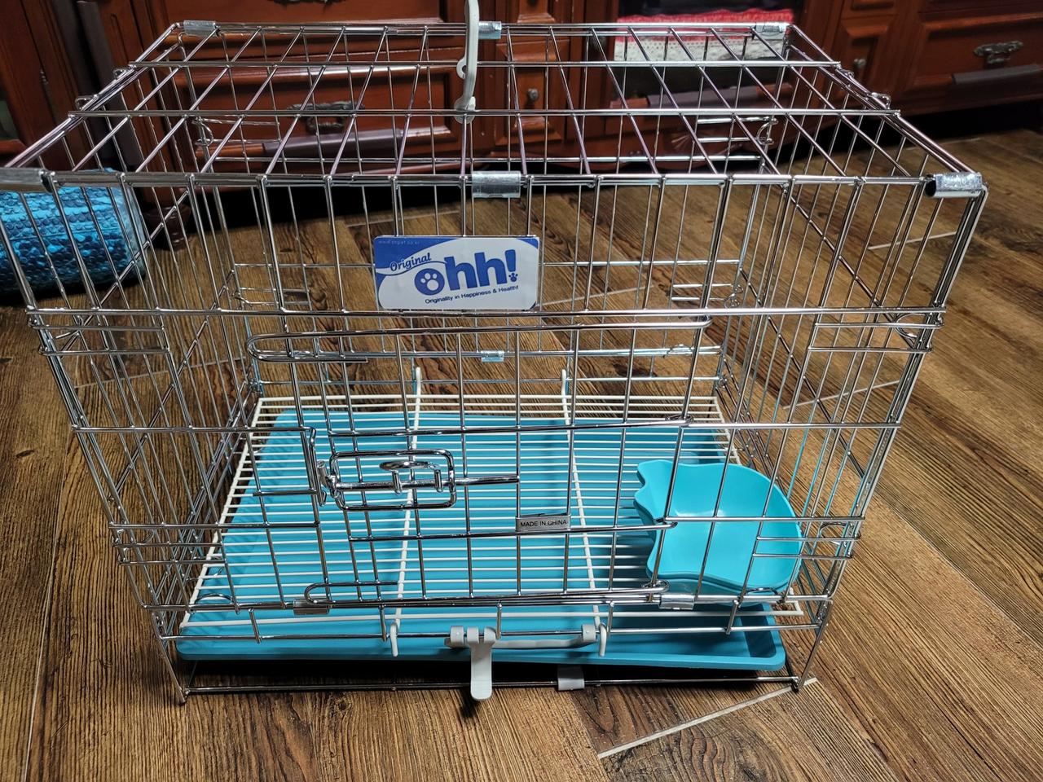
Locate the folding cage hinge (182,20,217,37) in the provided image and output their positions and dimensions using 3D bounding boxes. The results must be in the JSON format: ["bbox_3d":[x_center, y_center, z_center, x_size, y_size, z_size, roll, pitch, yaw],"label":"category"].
[{"bbox_3d":[-0.242,-0.273,0.591,0.023,0.011,0.009,-1,37,-2],"label":"folding cage hinge"}]

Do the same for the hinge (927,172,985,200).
[{"bbox_3d":[0.211,-0.100,0.382,0.023,0.011,0.009,-1,37,-2],"label":"hinge"}]

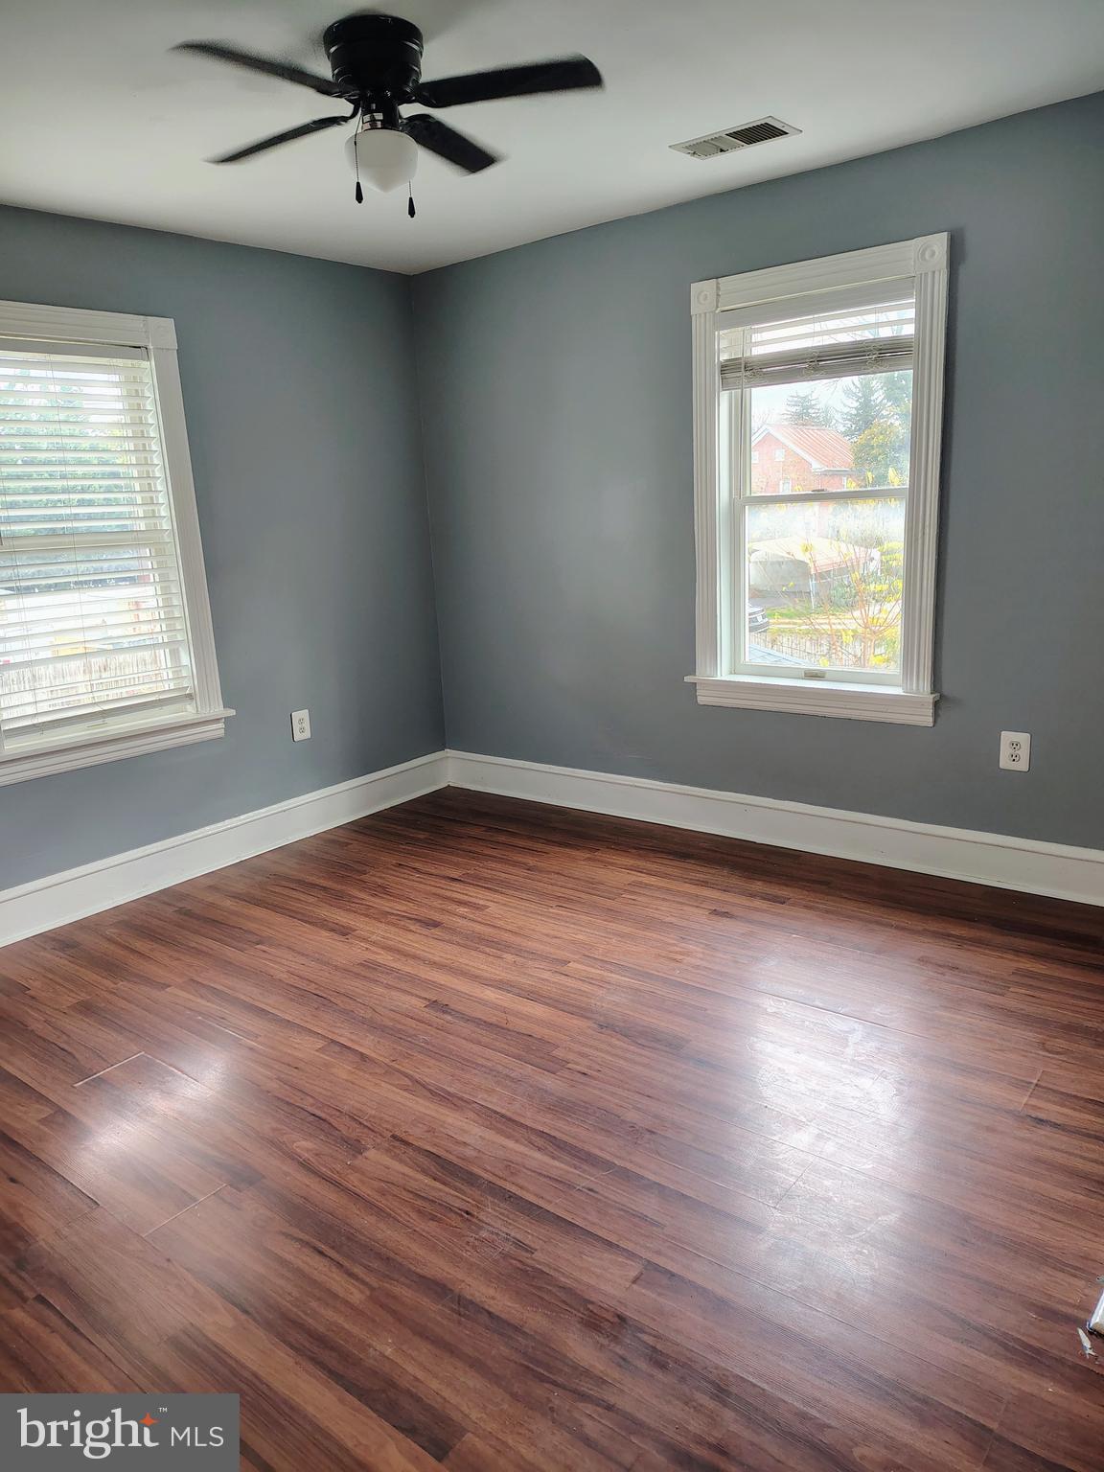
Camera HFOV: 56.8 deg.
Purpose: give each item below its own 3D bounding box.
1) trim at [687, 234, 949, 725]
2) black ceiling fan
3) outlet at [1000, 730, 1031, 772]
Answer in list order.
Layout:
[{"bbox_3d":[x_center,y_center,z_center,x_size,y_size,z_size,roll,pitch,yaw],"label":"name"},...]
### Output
[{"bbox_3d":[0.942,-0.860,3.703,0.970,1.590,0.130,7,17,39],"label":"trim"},{"bbox_3d":[-0.391,-1.395,2.329,1.020,0.360,1.020,5,15,30],"label":"black ceiling fan"},{"bbox_3d":[1.550,0.054,3.421,0.085,0.127,0.010,7,17,39],"label":"outlet"}]

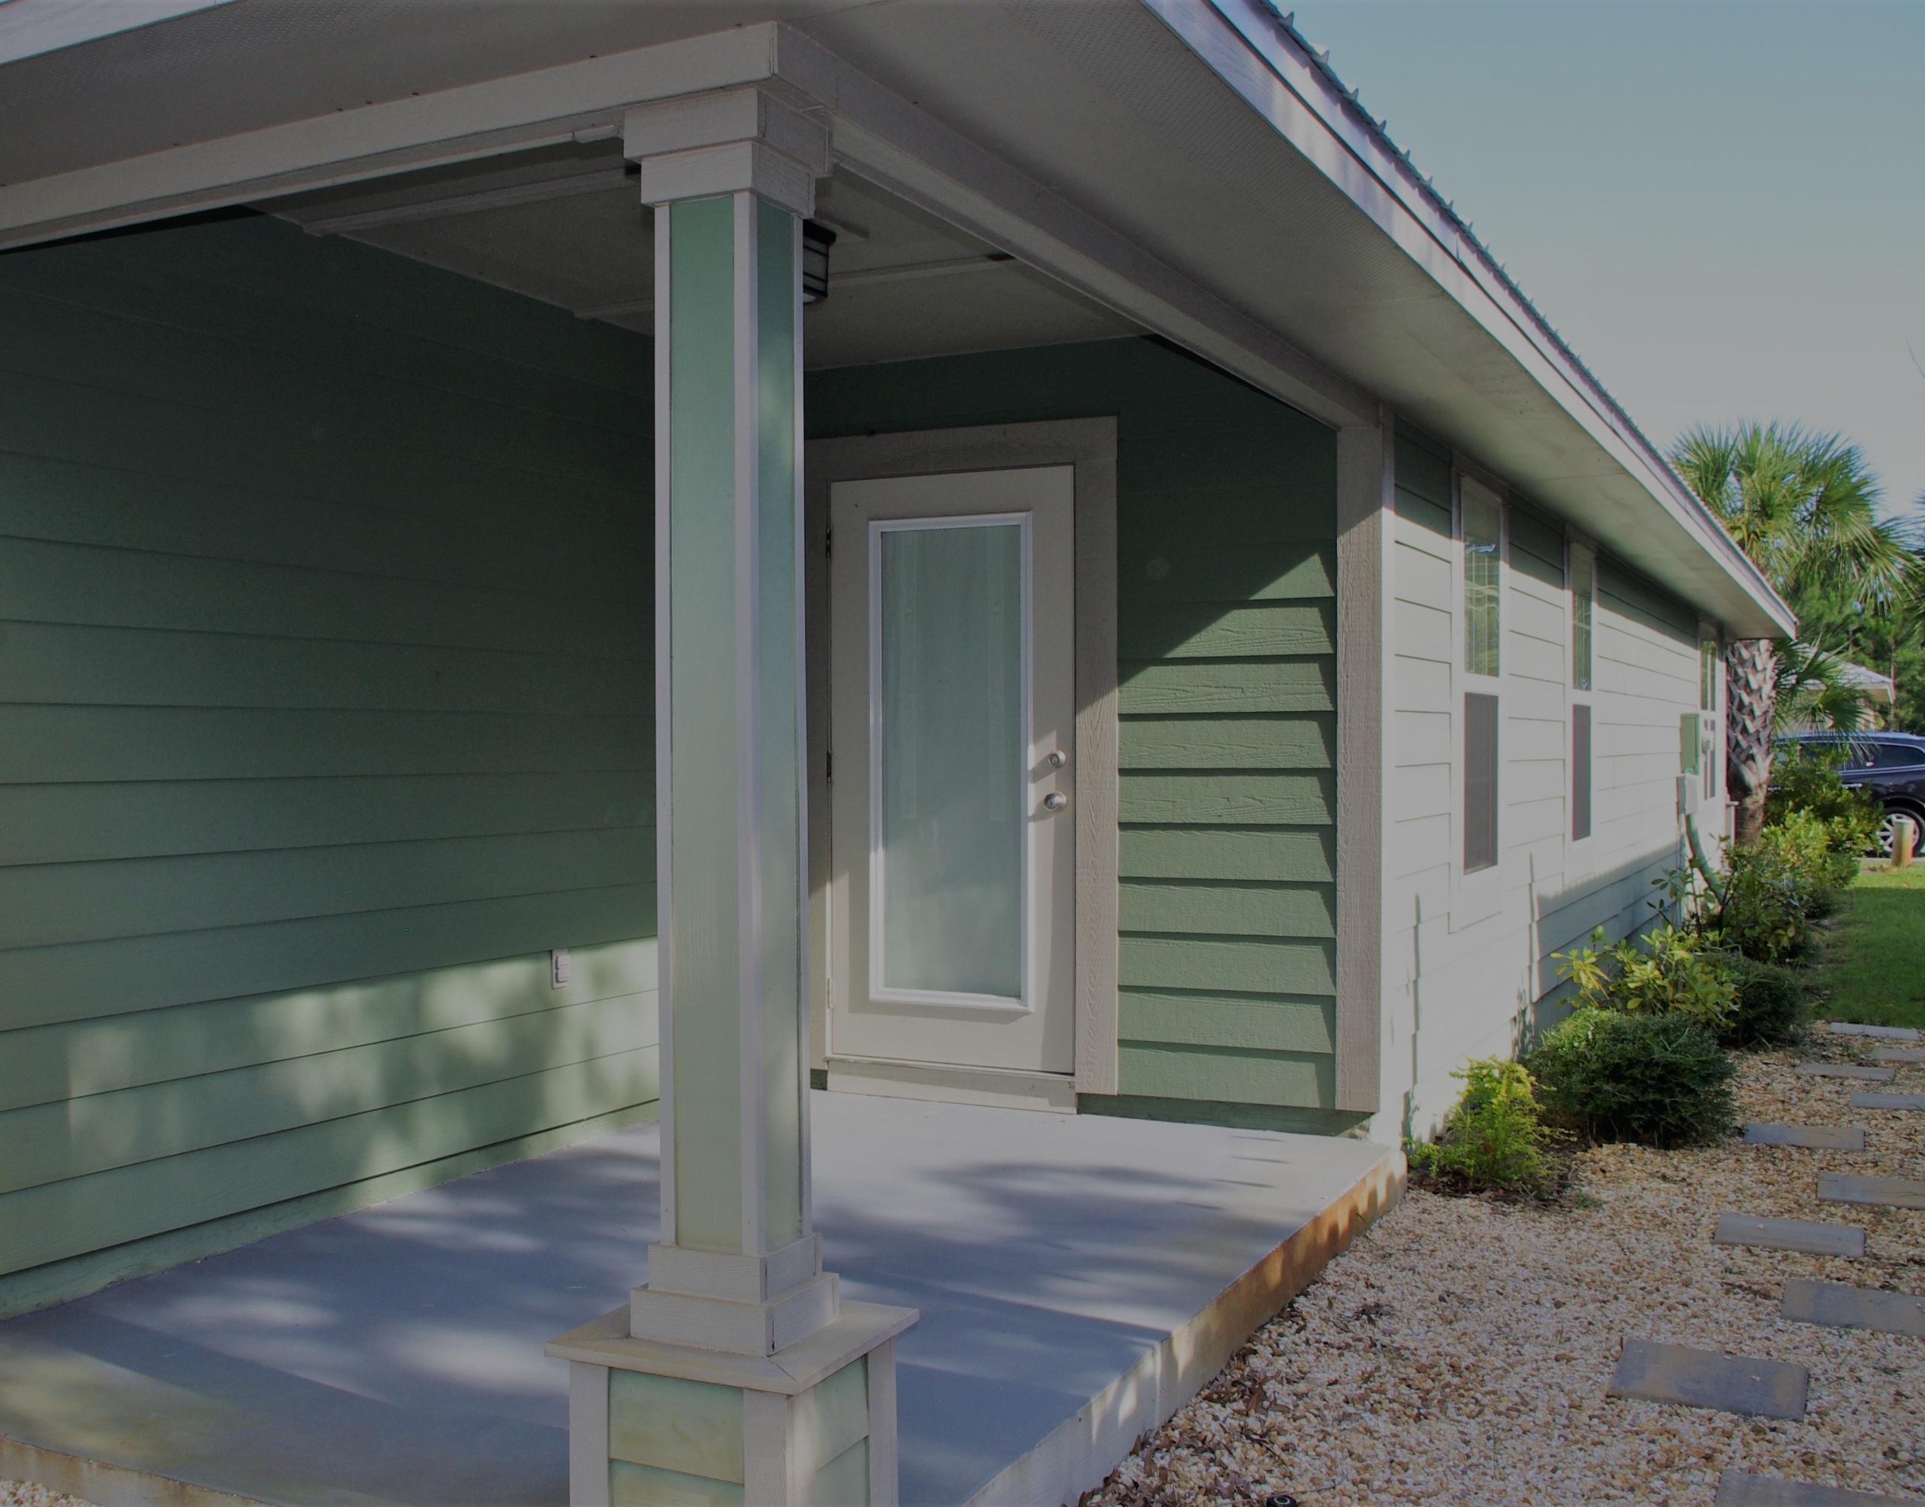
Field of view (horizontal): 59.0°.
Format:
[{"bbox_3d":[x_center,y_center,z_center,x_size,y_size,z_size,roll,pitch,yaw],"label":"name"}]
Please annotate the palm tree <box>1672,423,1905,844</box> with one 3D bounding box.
[{"bbox_3d":[8.850,-1.000,18.500,2.800,5.100,2.800,0,0,29],"label":"palm tree"}]

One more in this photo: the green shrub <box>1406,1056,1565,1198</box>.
[{"bbox_3d":[1.690,1.180,5.500,0.450,0.410,0.450,0,0,29],"label":"green shrub"}]

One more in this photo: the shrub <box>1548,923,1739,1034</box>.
[{"bbox_3d":[2.930,1.050,7.300,0.720,0.640,0.760,0,0,29],"label":"shrub"}]

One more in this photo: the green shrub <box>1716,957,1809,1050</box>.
[{"bbox_3d":[3.790,1.165,8.250,0.650,0.410,0.630,0,0,29],"label":"green shrub"}]

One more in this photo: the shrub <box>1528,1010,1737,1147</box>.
[{"bbox_3d":[2.490,1.165,6.330,0.700,0.420,0.700,0,0,29],"label":"shrub"}]

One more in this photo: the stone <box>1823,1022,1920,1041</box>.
[{"bbox_3d":[4.500,1.390,8.390,0.400,0.050,0.380,0,0,29],"label":"stone"}]

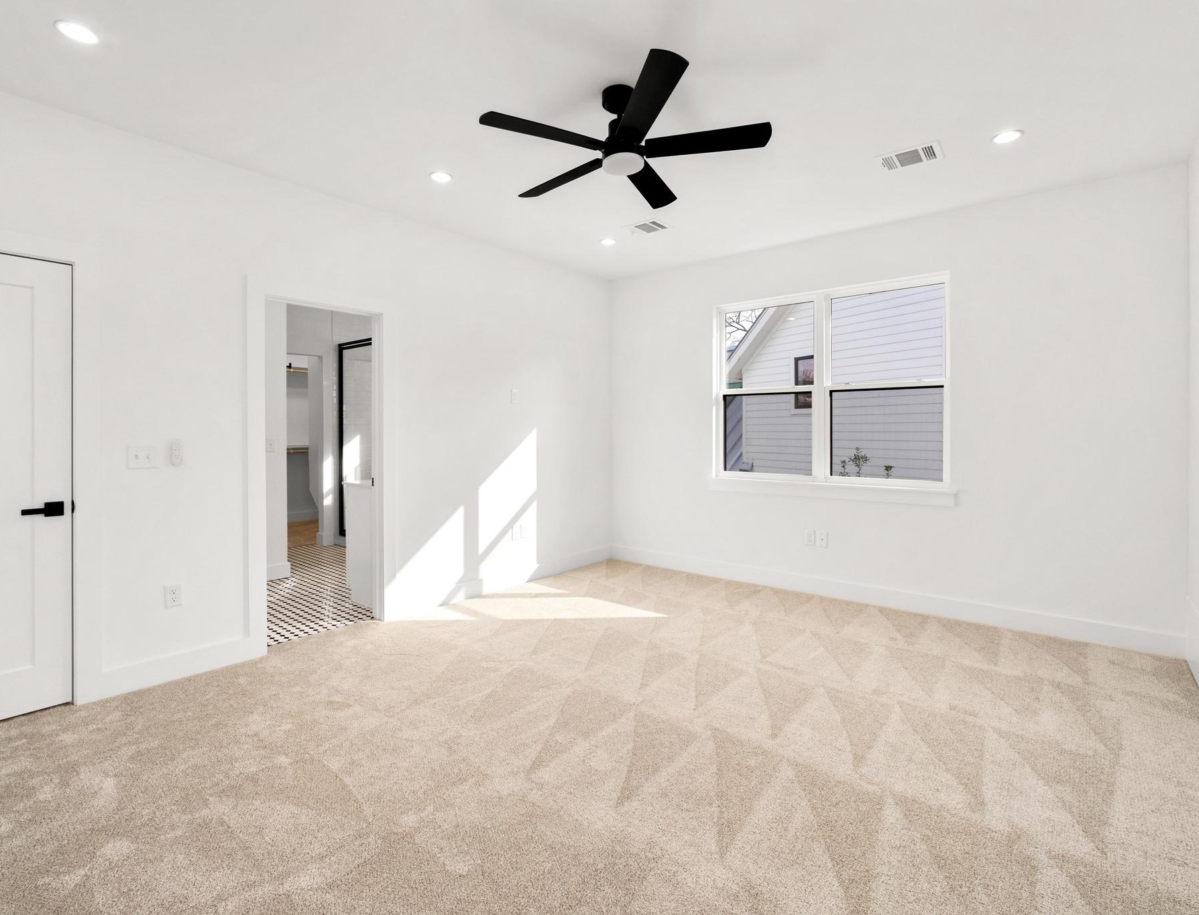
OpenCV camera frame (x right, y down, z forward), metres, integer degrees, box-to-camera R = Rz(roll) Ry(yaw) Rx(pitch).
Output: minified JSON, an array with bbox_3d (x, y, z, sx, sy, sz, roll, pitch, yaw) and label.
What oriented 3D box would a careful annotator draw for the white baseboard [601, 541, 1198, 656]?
[{"bbox_3d":[1.670,0.995,4.427,4.040,0.135,0.020,2,3,40],"label":"white baseboard"}]

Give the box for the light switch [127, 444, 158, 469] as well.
[{"bbox_3d":[-2.259,0.000,2.834,0.014,0.115,0.120,2,3,40],"label":"light switch"}]

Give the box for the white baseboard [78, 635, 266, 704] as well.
[{"bbox_3d":[-2.154,1.075,2.958,0.020,0.125,0.790,2,3,40],"label":"white baseboard"}]

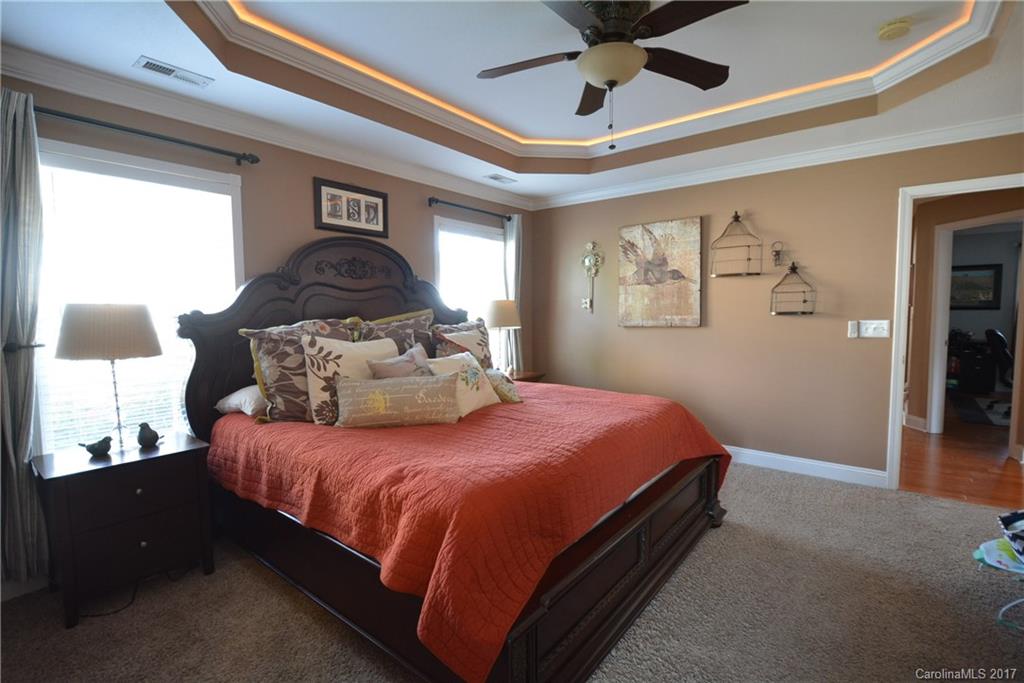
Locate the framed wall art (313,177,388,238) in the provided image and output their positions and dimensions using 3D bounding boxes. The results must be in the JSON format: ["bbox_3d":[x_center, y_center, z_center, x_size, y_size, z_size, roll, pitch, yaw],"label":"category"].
[{"bbox_3d":[-1.123,-0.943,3.263,0.025,0.340,0.585,3,5,39],"label":"framed wall art"}]

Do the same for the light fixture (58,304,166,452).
[{"bbox_3d":[-1.821,0.175,2.087,0.365,0.690,0.365,3,5,39],"label":"light fixture"}]

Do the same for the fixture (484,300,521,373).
[{"bbox_3d":[-0.102,-0.023,4.187,0.370,0.700,0.370,0,5,0],"label":"fixture"}]

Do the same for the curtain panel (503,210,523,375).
[{"bbox_3d":[0.004,-0.206,4.560,0.110,2.100,0.270,3,5,39],"label":"curtain panel"}]

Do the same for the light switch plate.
[{"bbox_3d":[2.537,-0.089,3.186,0.163,0.115,0.008,3,5,39],"label":"light switch plate"}]

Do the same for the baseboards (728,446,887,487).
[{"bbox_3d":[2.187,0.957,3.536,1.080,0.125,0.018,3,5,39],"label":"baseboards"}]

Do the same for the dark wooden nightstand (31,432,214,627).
[{"bbox_3d":[-1.793,0.827,2.139,0.410,0.625,0.560,3,6,39],"label":"dark wooden nightstand"}]

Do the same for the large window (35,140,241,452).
[{"bbox_3d":[-1.913,-0.168,2.396,0.090,1.540,0.950,3,6,39],"label":"large window"}]

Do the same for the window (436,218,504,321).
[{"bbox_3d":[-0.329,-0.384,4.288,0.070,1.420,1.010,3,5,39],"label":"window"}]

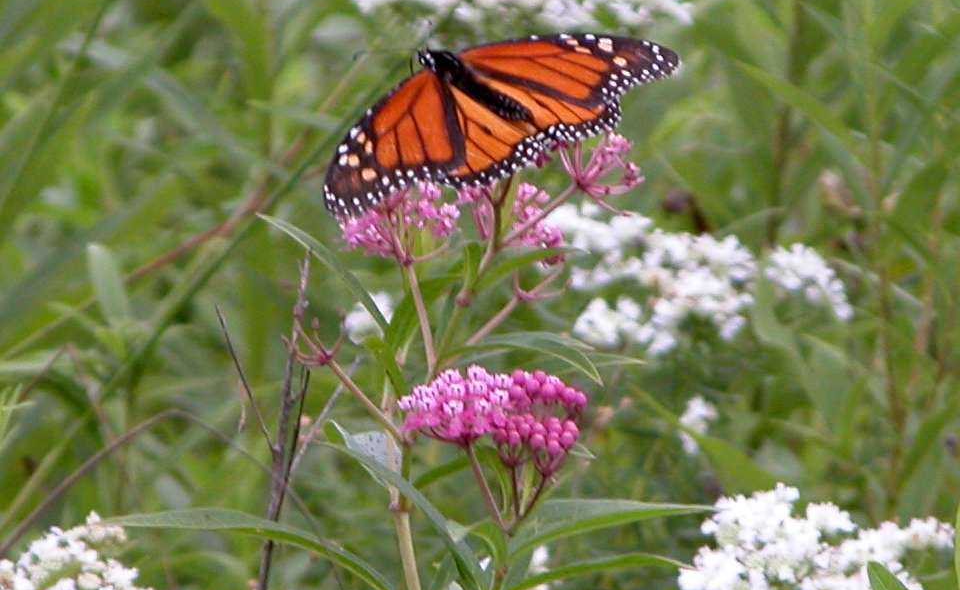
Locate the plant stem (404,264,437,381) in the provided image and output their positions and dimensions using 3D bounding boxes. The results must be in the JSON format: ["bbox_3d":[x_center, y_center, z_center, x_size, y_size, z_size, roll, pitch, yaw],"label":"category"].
[{"bbox_3d":[-0.013,0.006,2.300,0.003,0.026,0.003,-12,15,3],"label":"plant stem"}]

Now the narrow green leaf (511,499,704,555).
[{"bbox_3d":[0.029,0.052,2.340,0.046,0.010,0.014,-10,31,15],"label":"narrow green leaf"}]

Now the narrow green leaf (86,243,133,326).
[{"bbox_3d":[-0.098,-0.003,2.750,0.009,0.025,0.005,-21,14,6],"label":"narrow green leaf"}]

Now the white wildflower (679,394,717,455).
[{"bbox_3d":[0.054,0.033,2.580,0.010,0.014,0.011,0,15,0],"label":"white wildflower"}]

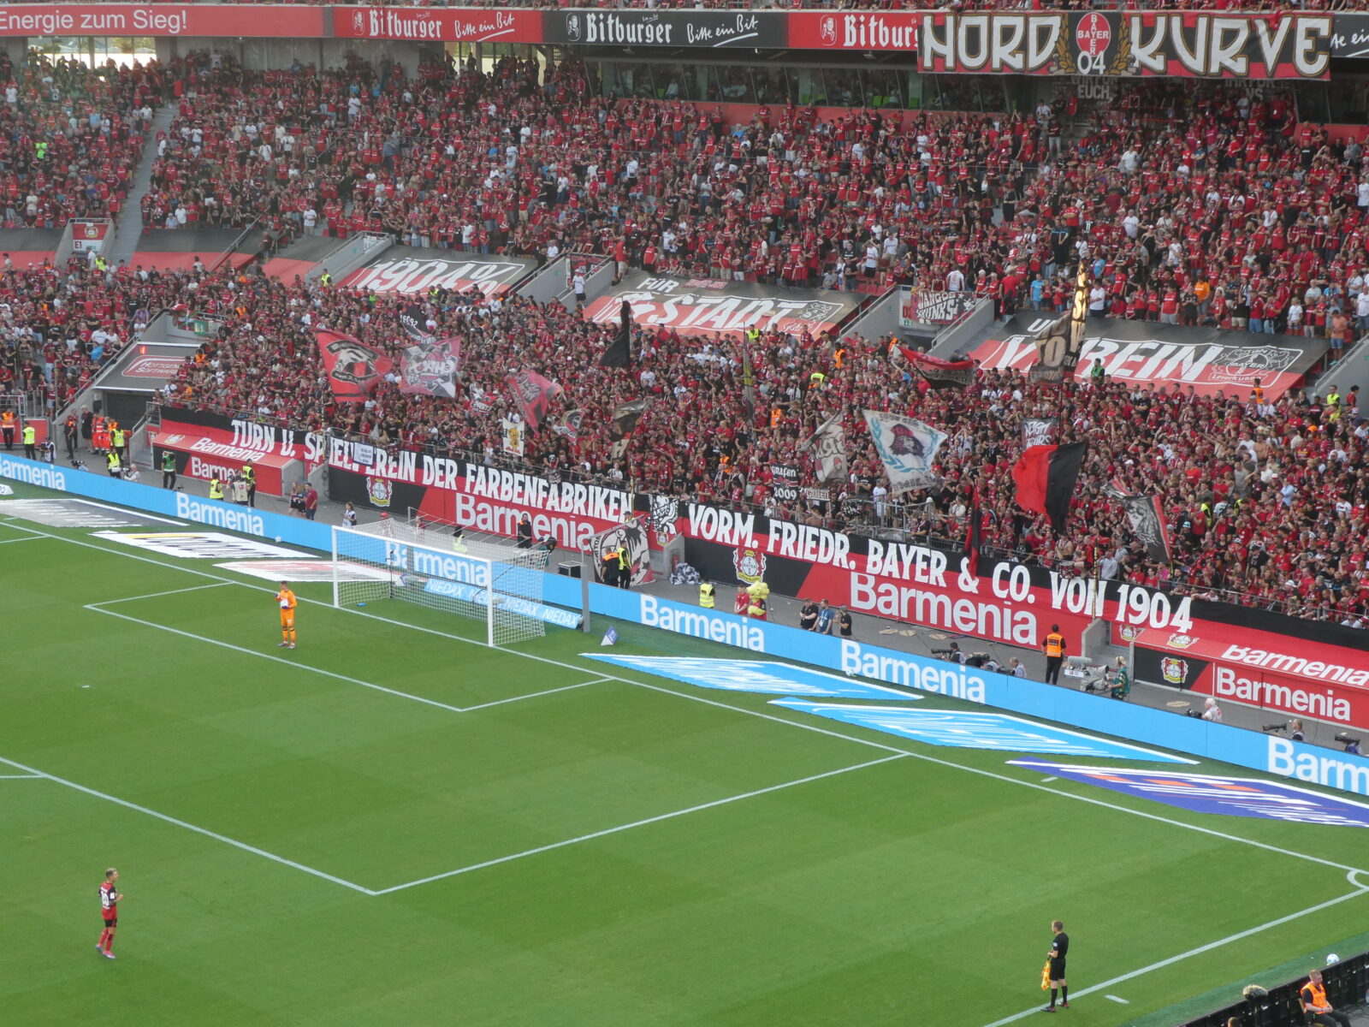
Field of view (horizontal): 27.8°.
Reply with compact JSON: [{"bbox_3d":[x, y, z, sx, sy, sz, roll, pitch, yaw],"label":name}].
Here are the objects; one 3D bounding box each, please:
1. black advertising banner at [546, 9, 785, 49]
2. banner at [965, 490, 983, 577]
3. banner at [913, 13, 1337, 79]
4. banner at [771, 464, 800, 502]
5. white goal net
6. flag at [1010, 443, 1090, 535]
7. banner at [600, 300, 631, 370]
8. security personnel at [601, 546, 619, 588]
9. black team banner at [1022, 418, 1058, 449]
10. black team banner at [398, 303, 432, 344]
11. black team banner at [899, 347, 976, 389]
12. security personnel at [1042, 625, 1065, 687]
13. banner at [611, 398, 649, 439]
[{"bbox_3d":[-1.073,-21.130,120.761,0.100,1.579,15.172,-9,14,-42],"label":"black advertising banner"},{"bbox_3d":[8.481,0.549,81.156,0.449,2.527,0.350,3,11,18],"label":"banner"},{"bbox_3d":[15.926,-17.559,103.623,0.100,2.321,19.230,-9,14,-42],"label":"banner"},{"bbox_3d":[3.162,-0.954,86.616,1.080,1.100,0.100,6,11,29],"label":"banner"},{"bbox_3d":[-7.394,2.016,83.917,2.200,2.560,7.560,-9,14,-42],"label":"white goal net"},{"bbox_3d":[10.555,-0.761,79.801,2.083,2.492,0.500,4,11,19],"label":"flag"},{"bbox_3d":[-2.474,-6.412,99.363,1.079,2.435,0.400,2,10,12],"label":"banner"},{"bbox_3d":[-2.294,1.901,85.652,0.570,1.780,0.400,1,10,6],"label":"security personnel"},{"bbox_3d":[10.716,-2.372,83.548,1.100,1.060,0.100,4,11,24],"label":"black team banner"},{"bbox_3d":[-10.322,-7.287,106.251,1.222,1.500,0.400,2,10,9],"label":"black team banner"},{"bbox_3d":[8.266,-4.741,90.500,2.435,1.255,0.500,3,11,17],"label":"black team banner"},{"bbox_3d":[9.906,3.864,74.249,0.600,1.800,0.400,2,10,11],"label":"security personnel"},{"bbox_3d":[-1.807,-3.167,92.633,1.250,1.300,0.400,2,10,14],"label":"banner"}]

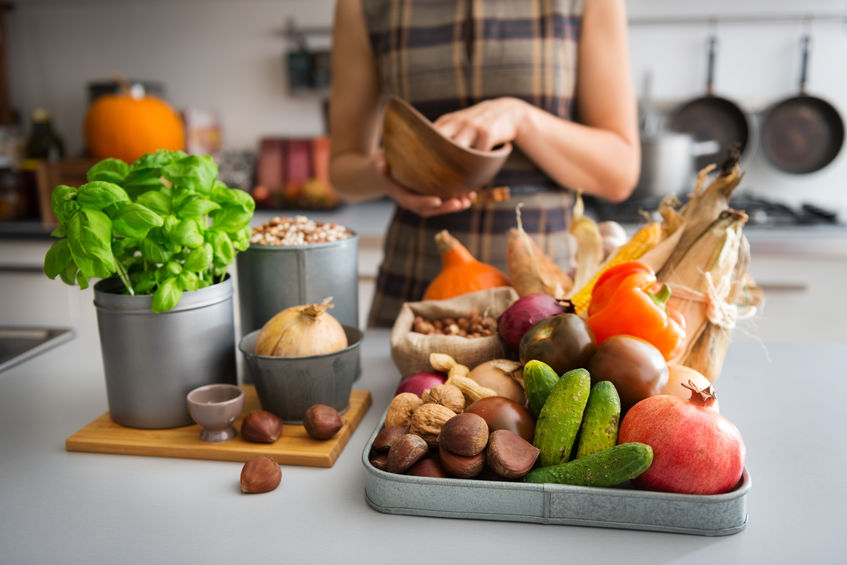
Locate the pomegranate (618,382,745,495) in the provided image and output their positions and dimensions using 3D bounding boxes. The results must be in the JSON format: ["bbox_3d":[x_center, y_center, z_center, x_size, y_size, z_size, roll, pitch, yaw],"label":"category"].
[{"bbox_3d":[0.192,0.119,0.595,0.092,0.088,0.092,0,10,6],"label":"pomegranate"}]

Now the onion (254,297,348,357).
[{"bbox_3d":[-0.121,0.064,0.794,0.091,0.091,0.091,0,10,6],"label":"onion"}]

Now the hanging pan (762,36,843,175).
[{"bbox_3d":[1.289,-0.605,2.720,0.285,0.465,0.060,0,10,6],"label":"hanging pan"}]

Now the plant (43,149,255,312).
[{"bbox_3d":[-0.266,-0.051,0.775,0.205,0.160,0.180,0,10,6],"label":"plant"}]

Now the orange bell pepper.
[{"bbox_3d":[0.226,0.030,0.850,0.092,0.095,0.095,-27,0,27],"label":"orange bell pepper"}]

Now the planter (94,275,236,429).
[{"bbox_3d":[-0.248,0.065,0.791,0.131,0.123,0.131,-1,10,0],"label":"planter"}]

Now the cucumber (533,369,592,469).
[{"bbox_3d":[0.115,0.112,0.667,0.036,0.036,0.106,31,47,0],"label":"cucumber"}]

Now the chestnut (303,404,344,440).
[{"bbox_3d":[-0.089,0.125,0.713,0.035,0.030,0.032,-1,13,0],"label":"chestnut"}]

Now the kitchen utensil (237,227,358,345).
[{"bbox_3d":[-0.140,0.025,0.922,0.137,0.156,0.137,-1,13,0],"label":"kitchen utensil"}]

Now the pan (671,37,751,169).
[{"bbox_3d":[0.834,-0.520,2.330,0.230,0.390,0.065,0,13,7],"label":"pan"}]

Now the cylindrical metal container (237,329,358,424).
[{"bbox_3d":[-0.117,0.089,0.787,0.120,0.069,0.120,-1,13,0],"label":"cylindrical metal container"}]

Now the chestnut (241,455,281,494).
[{"bbox_3d":[-0.127,0.151,0.629,0.033,0.029,0.029,0,10,6],"label":"chestnut"}]

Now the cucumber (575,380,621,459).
[{"bbox_3d":[0.142,0.117,0.661,0.031,0.031,0.096,19,44,2],"label":"cucumber"}]

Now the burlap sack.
[{"bbox_3d":[0.038,0.053,0.960,0.140,0.080,0.125,1,13,8],"label":"burlap sack"}]

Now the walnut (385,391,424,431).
[{"bbox_3d":[-0.018,0.115,0.705,0.036,0.034,0.035,0,10,6],"label":"walnut"}]

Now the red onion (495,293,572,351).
[{"bbox_3d":[0.118,0.046,0.849,0.079,0.069,0.069,-15,8,2],"label":"red onion"}]

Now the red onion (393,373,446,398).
[{"bbox_3d":[0.004,0.113,0.723,0.065,0.063,0.065,-1,13,0],"label":"red onion"}]

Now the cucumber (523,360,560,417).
[{"bbox_3d":[0.111,0.111,0.705,0.033,0.033,0.095,-3,45,-8],"label":"cucumber"}]

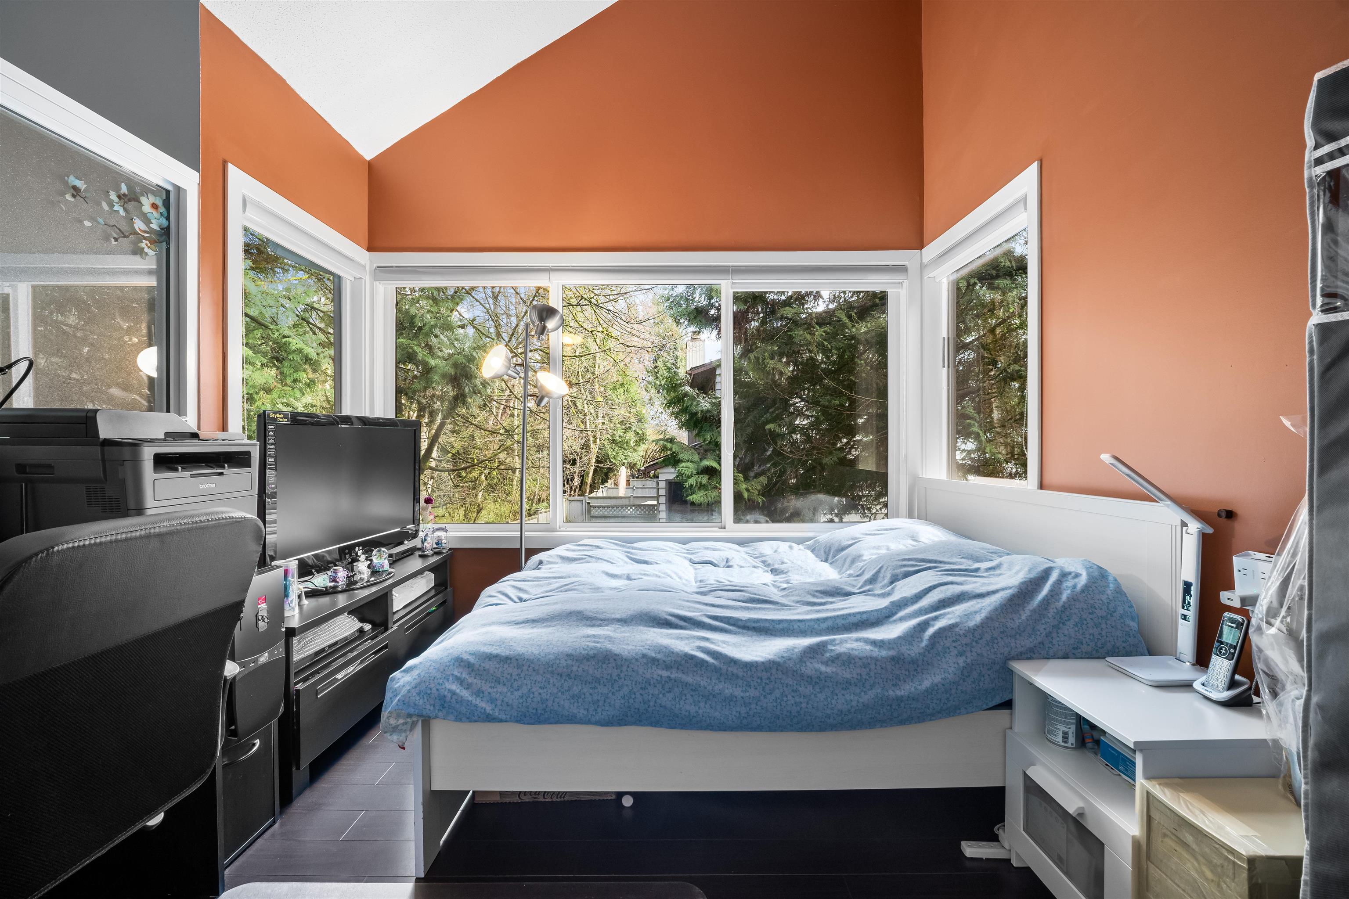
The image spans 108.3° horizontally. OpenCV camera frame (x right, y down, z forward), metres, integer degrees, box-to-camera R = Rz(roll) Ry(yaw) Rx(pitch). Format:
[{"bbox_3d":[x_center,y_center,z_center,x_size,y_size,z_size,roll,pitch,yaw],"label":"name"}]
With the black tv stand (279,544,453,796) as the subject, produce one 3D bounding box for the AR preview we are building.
[{"bbox_3d":[-1.413,0.842,2.104,0.430,0.564,1.127,0,0,0],"label":"black tv stand"}]

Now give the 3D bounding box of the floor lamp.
[{"bbox_3d":[-0.761,0.185,2.486,0.452,1.876,0.360,0,0,0],"label":"floor lamp"}]

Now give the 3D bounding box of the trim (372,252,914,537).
[{"bbox_3d":[-0.167,-0.290,2.708,2.974,1.570,0.100,0,0,0],"label":"trim"}]

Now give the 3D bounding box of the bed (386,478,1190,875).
[{"bbox_3d":[0.332,0.636,1.969,2.034,0.974,1.387,0,0,0],"label":"bed"}]

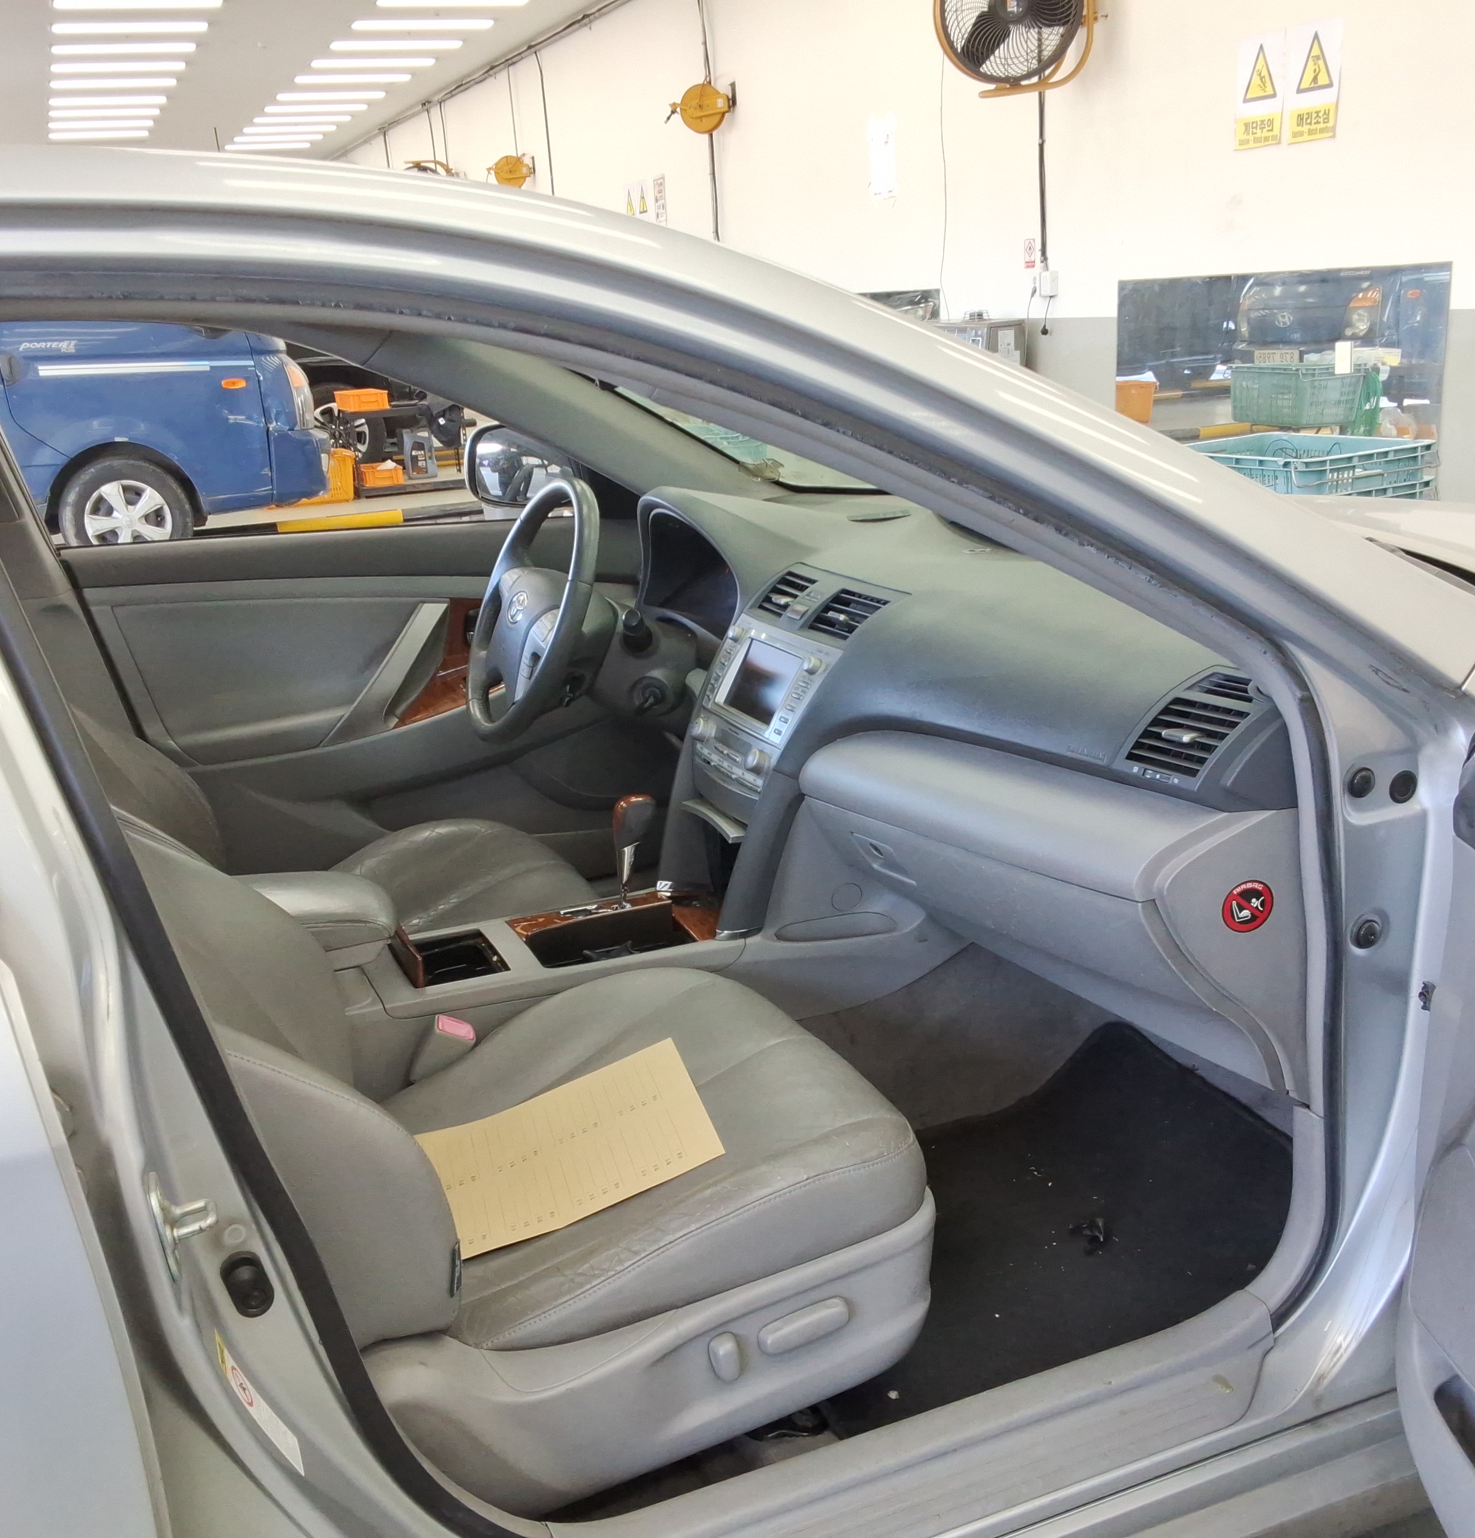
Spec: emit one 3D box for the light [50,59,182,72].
[{"bbox_3d":[-5.808,-6.594,15.578,1.220,0.080,0.170,-10,18,-20],"label":"light"}]

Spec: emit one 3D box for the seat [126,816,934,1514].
[{"bbox_3d":[-0.323,0.186,1.547,0.950,0.880,0.540,-10,18,-20],"label":"seat"}]

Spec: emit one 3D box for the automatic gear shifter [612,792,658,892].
[{"bbox_3d":[-0.138,0.097,2.169,0.050,0.130,0.045,-10,18,-20],"label":"automatic gear shifter"}]

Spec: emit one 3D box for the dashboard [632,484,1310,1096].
[{"bbox_3d":[0.252,-0.076,2.130,0.600,0.550,1.450,-10,18,-20],"label":"dashboard"}]

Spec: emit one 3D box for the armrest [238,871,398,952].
[{"bbox_3d":[-0.522,0.172,1.873,0.290,0.070,0.190,-10,18,-20],"label":"armrest"}]

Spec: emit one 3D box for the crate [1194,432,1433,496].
[{"bbox_3d":[1.681,-0.846,5.081,0.530,0.290,0.600,-13,19,-28],"label":"crate"}]

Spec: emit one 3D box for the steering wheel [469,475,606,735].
[{"bbox_3d":[-0.269,-0.217,2.293,0.130,0.380,0.380,17,7,-26],"label":"steering wheel"}]

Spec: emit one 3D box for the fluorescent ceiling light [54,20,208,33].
[{"bbox_3d":[-4.931,-6.033,13.495,1.220,0.080,0.170,-10,18,-20],"label":"fluorescent ceiling light"}]

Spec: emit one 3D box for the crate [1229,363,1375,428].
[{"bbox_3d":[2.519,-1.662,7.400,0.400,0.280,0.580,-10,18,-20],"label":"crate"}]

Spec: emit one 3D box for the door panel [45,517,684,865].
[{"bbox_3d":[-0.510,-0.089,2.700,1.020,0.630,0.140,-10,18,-20],"label":"door panel"}]

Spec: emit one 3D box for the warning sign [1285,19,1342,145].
[{"bbox_3d":[2.334,-2.780,6.720,0.010,0.450,0.295,-10,18,-20],"label":"warning sign"}]

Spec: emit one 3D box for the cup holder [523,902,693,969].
[{"bbox_3d":[-0.165,0.226,2.015,0.190,0.075,0.130,-10,18,-20],"label":"cup holder"}]

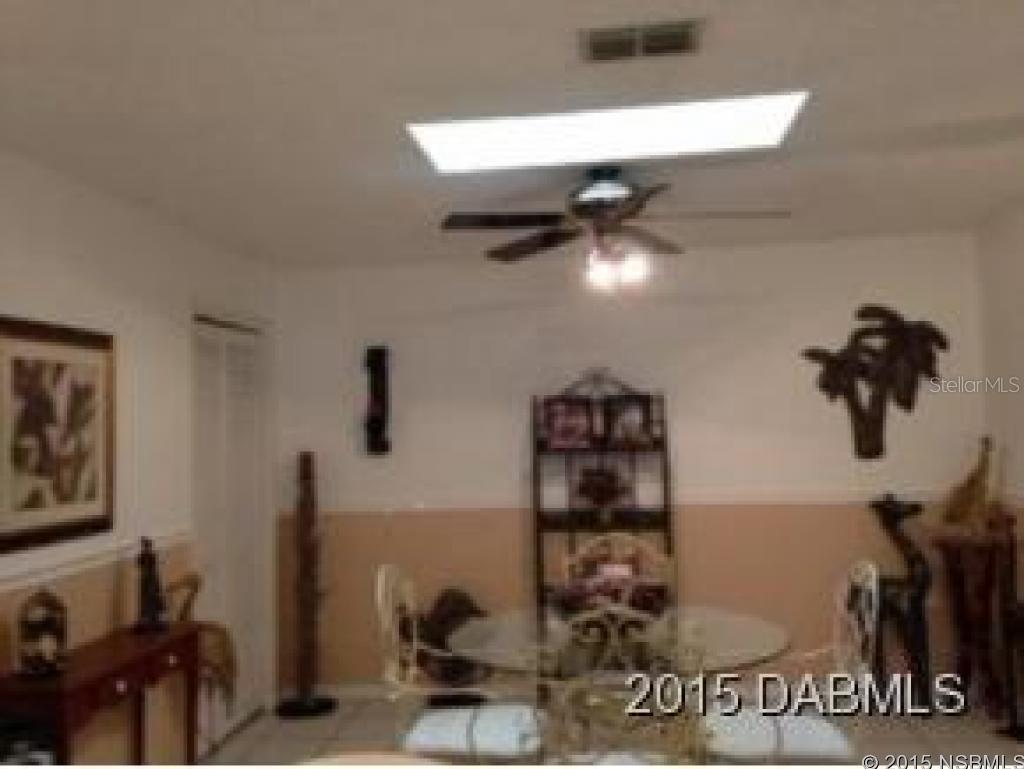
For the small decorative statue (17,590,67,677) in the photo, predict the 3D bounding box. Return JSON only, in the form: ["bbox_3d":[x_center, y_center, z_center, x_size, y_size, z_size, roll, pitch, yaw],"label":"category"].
[{"bbox_3d":[-1.490,0.787,3.094,0.130,0.245,0.100,0,-3,-38],"label":"small decorative statue"}]

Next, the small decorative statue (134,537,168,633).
[{"bbox_3d":[-1.378,0.761,3.727,0.105,0.340,0.100,0,-3,-38],"label":"small decorative statue"}]

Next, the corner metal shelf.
[{"bbox_3d":[0.483,0.804,5.163,0.700,1.760,0.360,-2,-2,6],"label":"corner metal shelf"}]

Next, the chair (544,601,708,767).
[{"bbox_3d":[0.340,1.101,2.901,0.460,1.000,0.570,-2,-2,6],"label":"chair"}]

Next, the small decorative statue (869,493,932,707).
[{"bbox_3d":[1.965,1.097,5.028,0.360,1.090,0.200,-2,-3,21],"label":"small decorative statue"}]

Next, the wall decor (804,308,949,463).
[{"bbox_3d":[1.949,-0.018,5.243,0.757,0.830,0.050,-2,-2,6],"label":"wall decor"}]

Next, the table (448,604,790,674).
[{"bbox_3d":[0.381,1.251,3.414,1.170,0.740,1.170,-2,-2,6],"label":"table"}]

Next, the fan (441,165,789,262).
[{"bbox_3d":[0.367,-0.609,3.666,1.300,0.420,1.280,-2,-2,6],"label":"fan"}]

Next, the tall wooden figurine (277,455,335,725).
[{"bbox_3d":[-1.118,1.043,5.228,0.300,1.380,0.270,-1,-2,-8],"label":"tall wooden figurine"}]

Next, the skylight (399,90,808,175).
[{"bbox_3d":[0.301,-0.848,3.269,1.220,0.060,0.580,-2,-2,6],"label":"skylight"}]

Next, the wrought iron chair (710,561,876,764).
[{"bbox_3d":[0.912,1.099,3.251,0.570,1.000,0.470,-2,-2,6],"label":"wrought iron chair"}]

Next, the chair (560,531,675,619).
[{"bbox_3d":[0.441,1.141,4.028,0.480,1.000,0.530,-2,-2,6],"label":"chair"}]

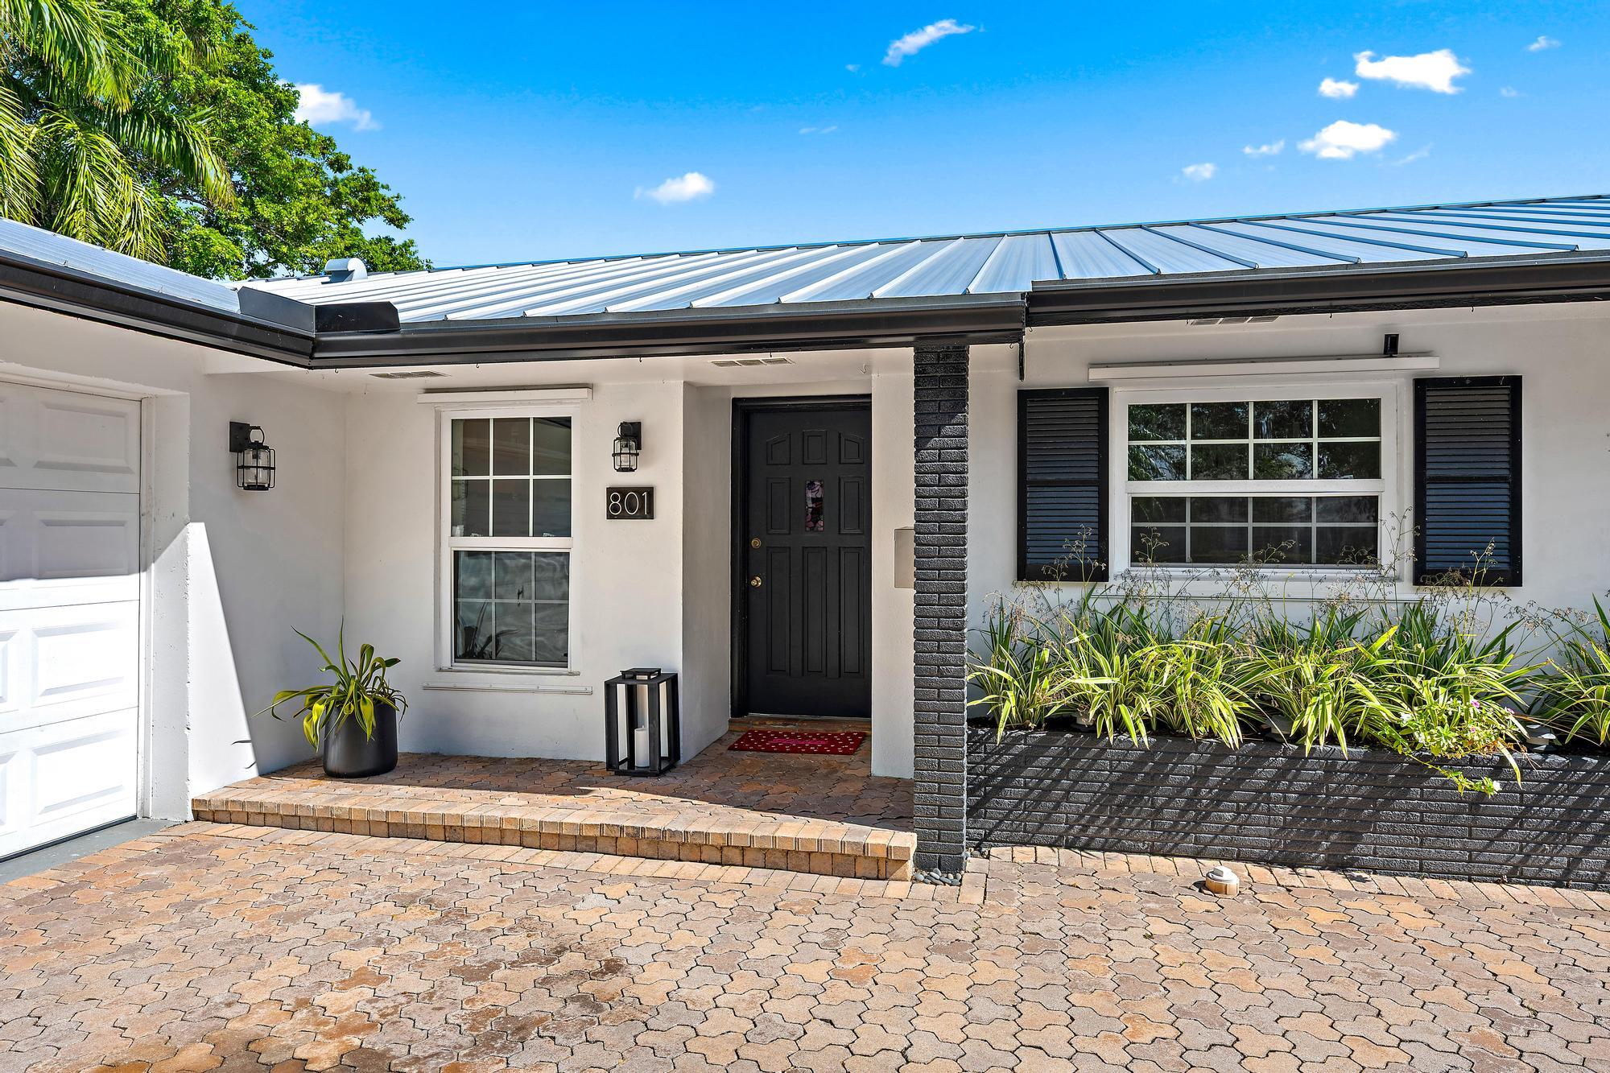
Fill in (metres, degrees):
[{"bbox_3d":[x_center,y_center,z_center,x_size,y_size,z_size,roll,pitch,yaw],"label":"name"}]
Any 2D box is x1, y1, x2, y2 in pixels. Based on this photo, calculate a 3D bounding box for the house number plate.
[{"bbox_3d":[-1.003,-0.189,5.625,0.290,0.187,0.030,0,0,12],"label":"house number plate"}]

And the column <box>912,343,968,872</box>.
[{"bbox_3d":[0.614,0.311,4.423,0.220,2.320,0.220,0,0,12],"label":"column"}]

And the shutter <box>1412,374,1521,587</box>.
[{"bbox_3d":[3.214,-0.264,4.776,0.466,1.005,0.040,0,0,12],"label":"shutter"}]

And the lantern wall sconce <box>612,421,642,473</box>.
[{"bbox_3d":[-1.020,-0.509,5.606,0.143,0.290,0.175,0,0,12],"label":"lantern wall sconce"}]

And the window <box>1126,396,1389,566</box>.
[{"bbox_3d":[2.305,-0.283,5.051,1.310,0.930,0.090,0,0,12],"label":"window"}]

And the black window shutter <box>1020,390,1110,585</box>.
[{"bbox_3d":[1.356,-0.267,5.171,0.463,1.005,0.040,0,0,12],"label":"black window shutter"}]

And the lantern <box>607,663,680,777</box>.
[{"bbox_3d":[-0.889,1.018,5.430,0.305,0.565,0.310,0,0,12],"label":"lantern"}]

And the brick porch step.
[{"bbox_3d":[-1.246,1.375,4.768,3.570,0.142,0.520,0,0,12],"label":"brick porch step"}]

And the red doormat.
[{"bbox_3d":[-0.036,1.286,6.164,0.765,0.015,0.580,0,0,8],"label":"red doormat"}]

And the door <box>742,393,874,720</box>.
[{"bbox_3d":[0.050,0.177,6.543,0.930,2.060,0.070,0,0,12],"label":"door"}]

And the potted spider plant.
[{"bbox_3d":[-2.557,0.887,5.441,0.660,0.810,0.580,0,0,12],"label":"potted spider plant"}]

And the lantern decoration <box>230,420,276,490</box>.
[{"bbox_3d":[-2.886,-0.420,5.172,0.187,0.355,0.165,0,0,12],"label":"lantern decoration"}]

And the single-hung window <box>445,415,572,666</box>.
[{"bbox_3d":[-1.750,0.008,5.824,0.850,1.490,0.100,0,0,12],"label":"single-hung window"}]

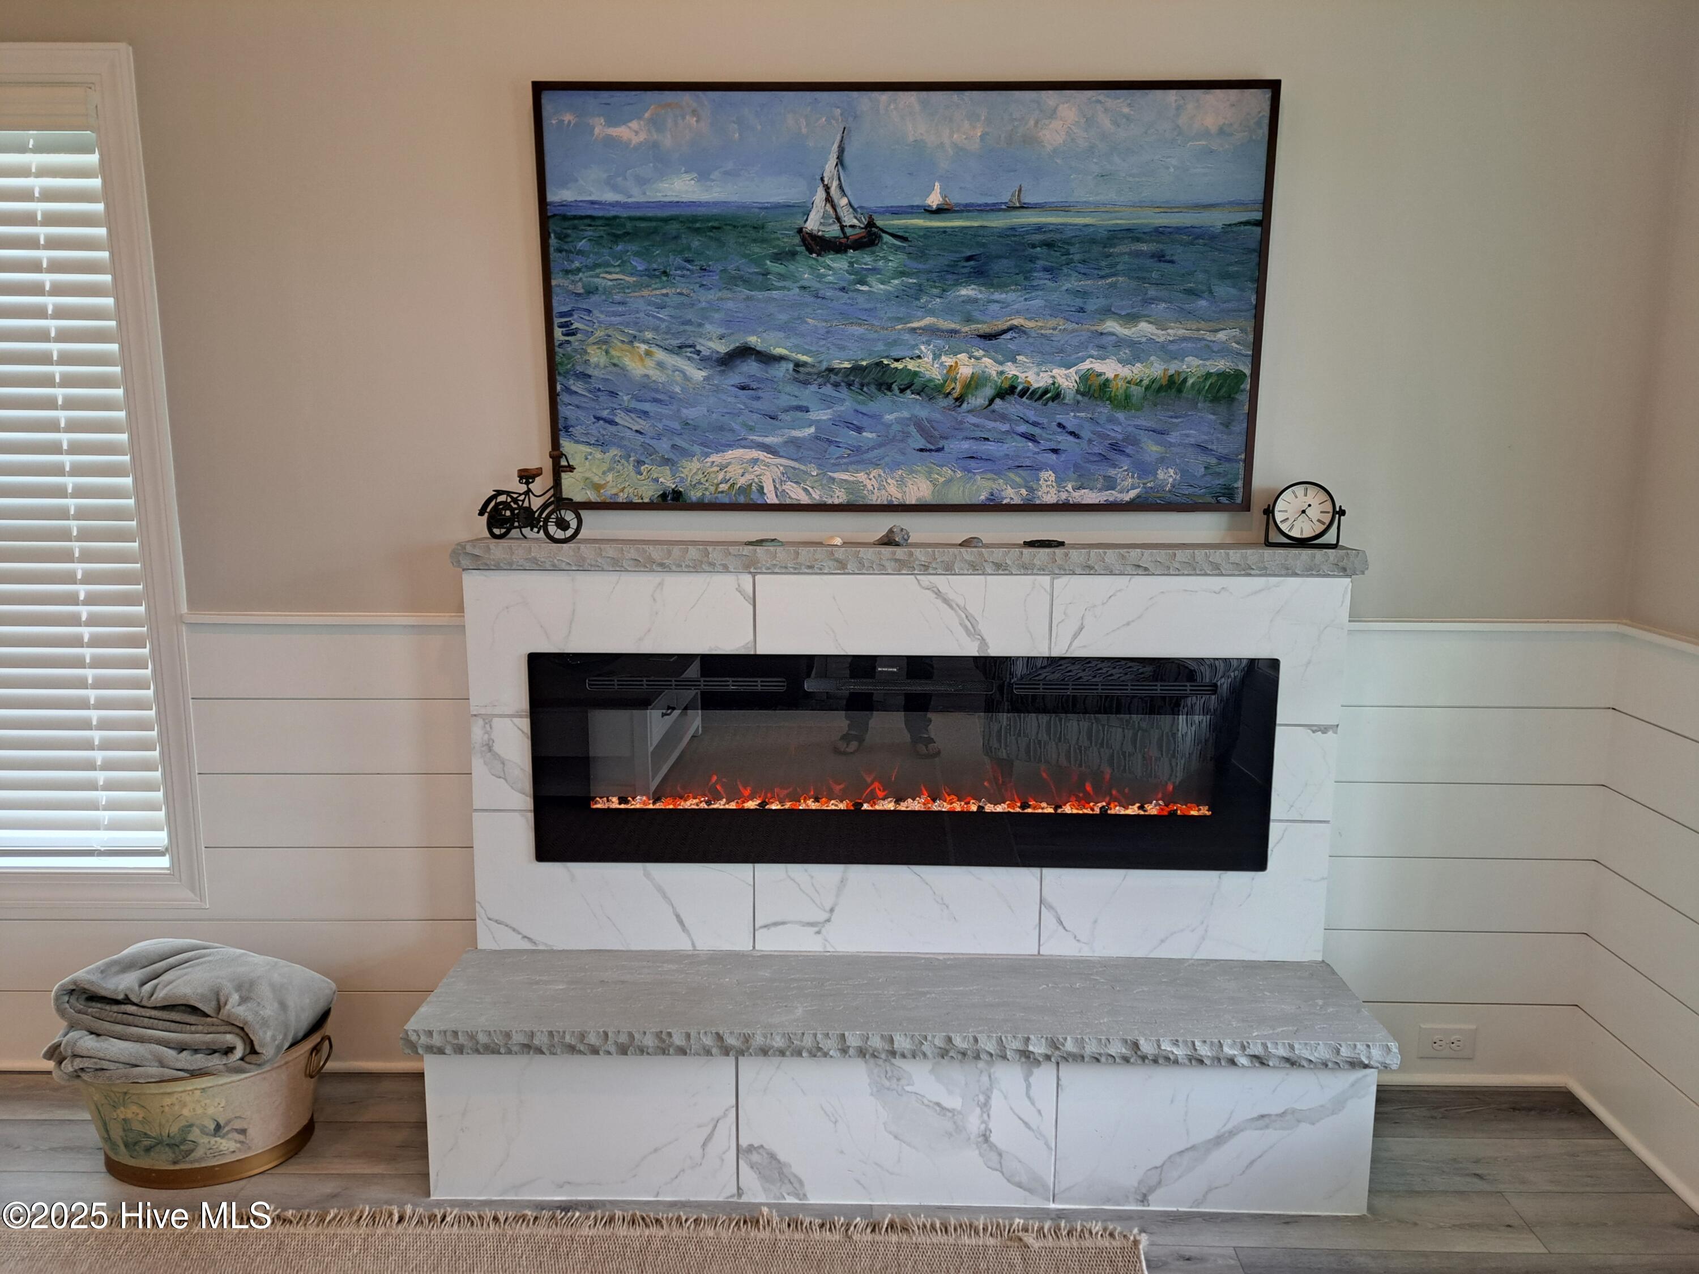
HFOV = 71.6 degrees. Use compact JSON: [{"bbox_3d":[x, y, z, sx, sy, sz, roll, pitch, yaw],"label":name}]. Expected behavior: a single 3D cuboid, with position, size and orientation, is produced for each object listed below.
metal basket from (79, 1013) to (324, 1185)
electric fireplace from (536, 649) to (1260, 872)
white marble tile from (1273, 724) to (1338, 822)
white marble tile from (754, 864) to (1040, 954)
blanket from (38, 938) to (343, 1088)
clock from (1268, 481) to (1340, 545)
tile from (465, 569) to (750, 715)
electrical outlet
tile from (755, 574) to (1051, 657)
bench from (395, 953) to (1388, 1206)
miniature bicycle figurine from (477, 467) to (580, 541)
[{"bbox_3d":[-1.331,0.926,2.446,0.502,0.262,0.409,0,9,-2],"label":"metal basket"},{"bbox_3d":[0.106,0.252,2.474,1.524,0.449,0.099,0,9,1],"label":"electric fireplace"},{"bbox_3d":[0.933,0.282,2.437,0.143,0.204,0.014,0,9,1],"label":"white marble tile"},{"bbox_3d":[0.104,0.578,2.503,0.601,0.199,0.014,0,9,1],"label":"white marble tile"},{"bbox_3d":[-1.344,0.734,2.414,0.561,0.232,0.394,0,9,-2],"label":"blanket"},{"bbox_3d":[0.937,-0.252,2.424,0.162,0.136,0.054,4,10,23],"label":"clock"},{"bbox_3d":[-0.490,0.018,2.414,0.593,0.300,0.012,1,9,1],"label":"tile"},{"bbox_3d":[1.359,0.922,2.681,0.125,0.081,0.010,1,9,1],"label":"electrical outlet"},{"bbox_3d":[0.107,-0.044,2.402,0.601,0.169,0.014,0,9,1],"label":"tile"},{"bbox_3d":[0.090,0.884,2.344,1.810,0.374,0.368,1,9,1],"label":"bench"},{"bbox_3d":[-0.655,-0.286,2.400,0.255,0.184,0.085,6,10,31],"label":"miniature bicycle figurine"}]

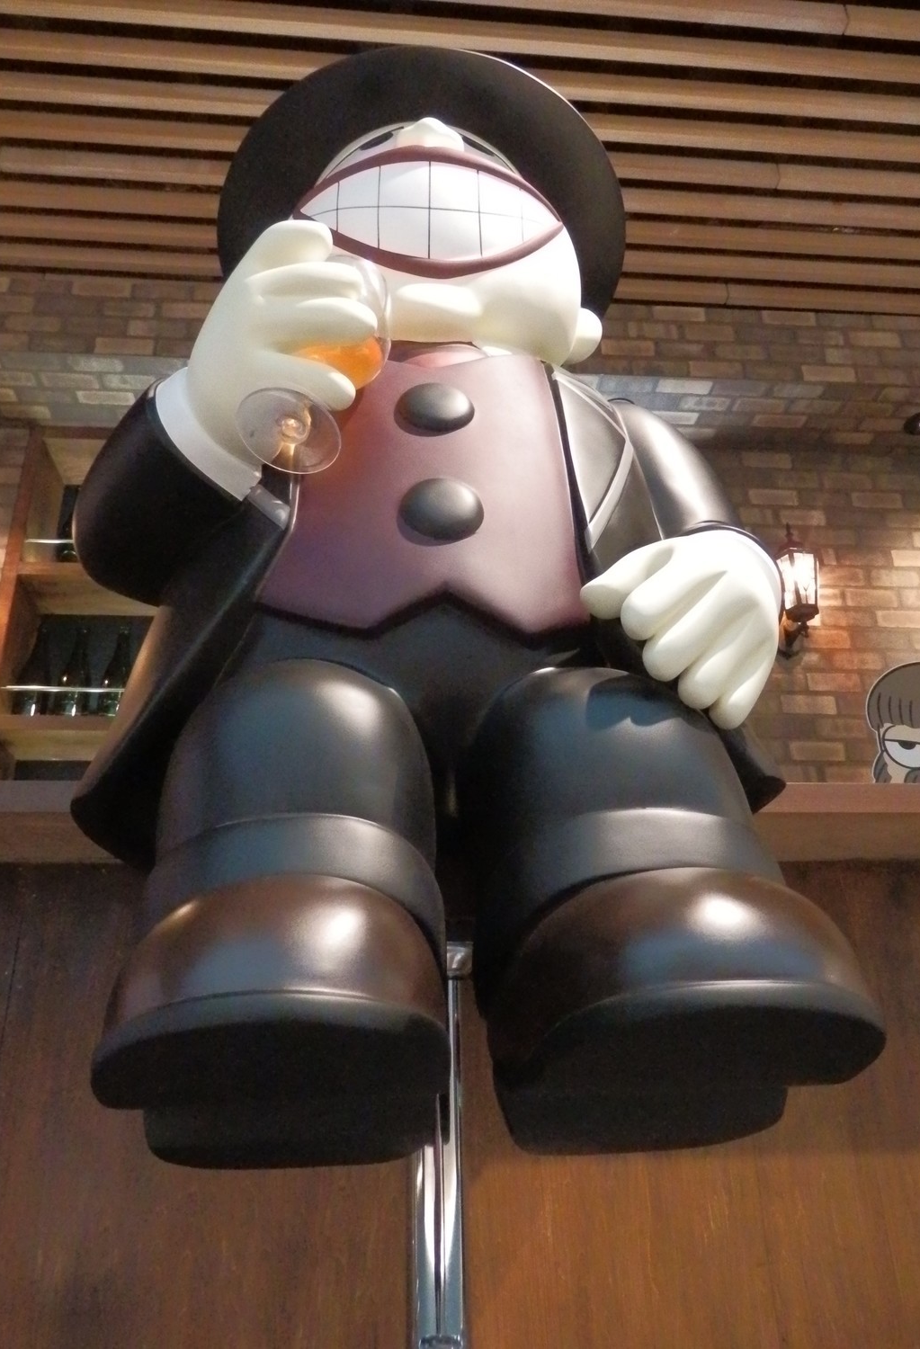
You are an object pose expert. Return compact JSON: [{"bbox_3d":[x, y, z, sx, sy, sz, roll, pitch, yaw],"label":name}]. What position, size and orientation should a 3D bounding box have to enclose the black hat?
[{"bbox_3d":[-0.051,-0.611,1.319,0.530,0.180,0.530,1,-32,-5],"label":"black hat"}]

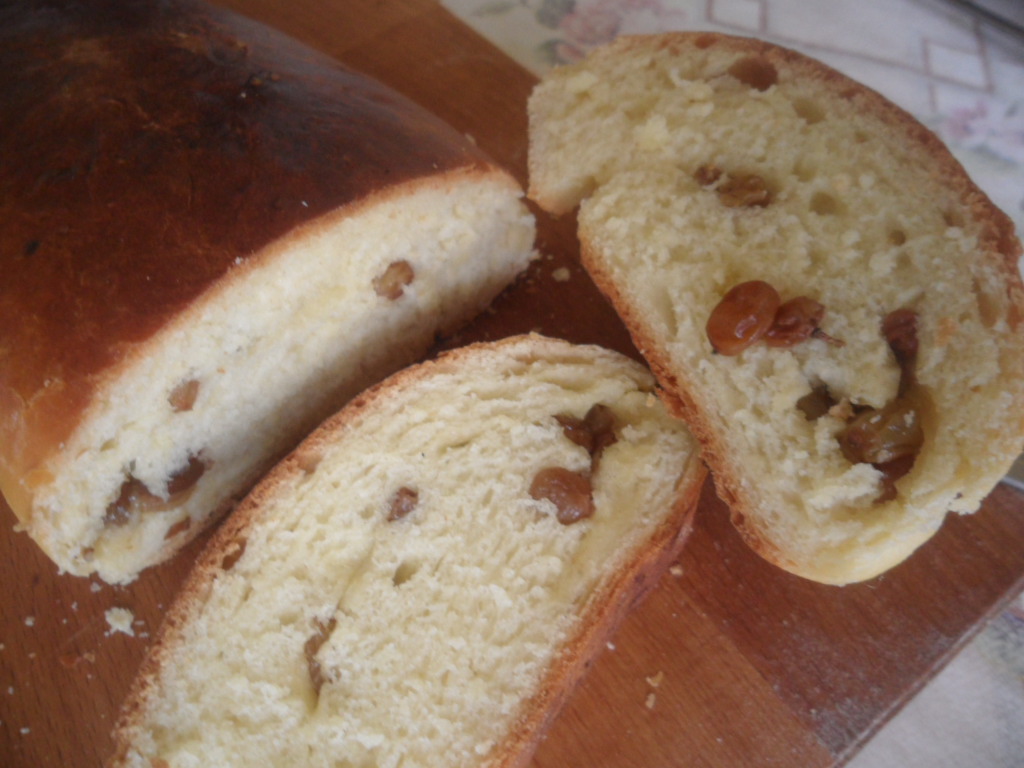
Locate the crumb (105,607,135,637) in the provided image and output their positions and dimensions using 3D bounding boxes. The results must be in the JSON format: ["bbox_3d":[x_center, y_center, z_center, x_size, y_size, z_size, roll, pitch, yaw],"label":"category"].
[{"bbox_3d":[-0.079,0.048,0.160,0.005,0.003,0.005,2,52,-7],"label":"crumb"}]

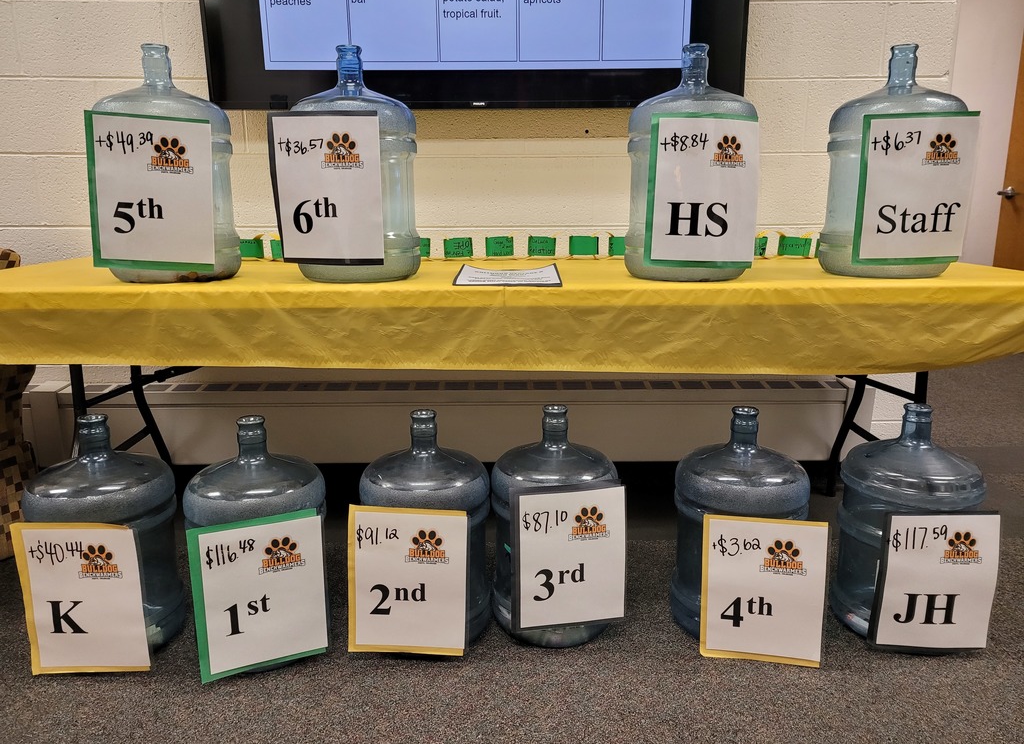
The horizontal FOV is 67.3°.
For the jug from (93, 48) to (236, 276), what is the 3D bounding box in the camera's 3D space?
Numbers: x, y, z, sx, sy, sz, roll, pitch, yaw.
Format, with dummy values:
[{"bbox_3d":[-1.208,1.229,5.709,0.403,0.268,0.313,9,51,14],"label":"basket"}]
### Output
[{"bbox_3d":[-0.746,-0.449,1.665,0.273,0.486,0.273,-3,13,-12],"label":"jug"}]

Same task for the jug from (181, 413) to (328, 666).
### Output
[{"bbox_3d":[-0.518,0.334,1.584,0.274,0.488,0.274,0,13,0],"label":"jug"}]

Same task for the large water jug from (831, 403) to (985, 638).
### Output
[{"bbox_3d":[0.833,0.313,1.623,0.273,0.491,0.273,0,13,1],"label":"large water jug"}]

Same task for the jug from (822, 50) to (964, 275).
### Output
[{"bbox_3d":[0.840,-0.457,1.702,0.274,0.488,0.274,0,13,0],"label":"jug"}]

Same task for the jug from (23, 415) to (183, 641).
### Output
[{"bbox_3d":[-0.828,0.329,1.571,0.273,0.486,0.273,1,13,3],"label":"jug"}]

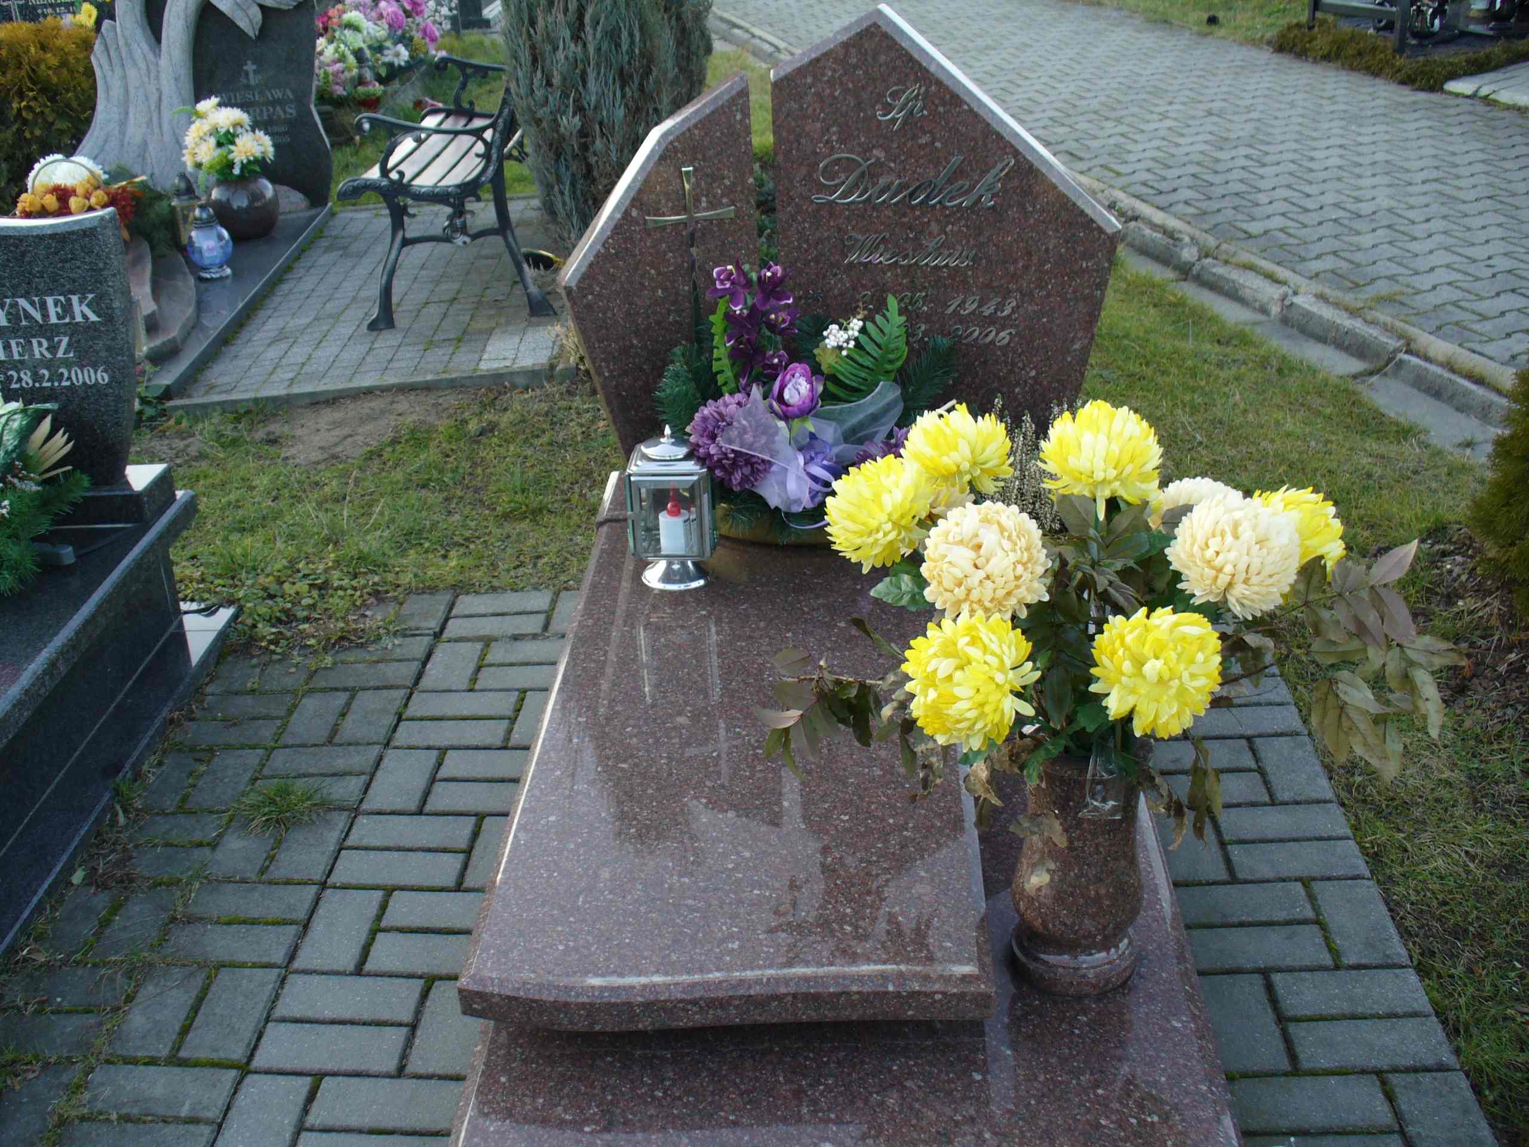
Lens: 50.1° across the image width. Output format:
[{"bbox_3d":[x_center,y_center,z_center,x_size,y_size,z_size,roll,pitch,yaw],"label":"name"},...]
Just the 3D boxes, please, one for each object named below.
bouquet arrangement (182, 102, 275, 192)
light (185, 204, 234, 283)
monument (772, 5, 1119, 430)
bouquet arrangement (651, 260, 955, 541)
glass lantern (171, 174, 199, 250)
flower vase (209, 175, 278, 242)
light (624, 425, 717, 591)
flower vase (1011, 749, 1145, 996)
[{"bbox_3d":[-1.923,-1.536,5.858,0.320,0.330,0.290,0,26,3],"label":"bouquet arrangement"},{"bbox_3d":[-1.883,-1.131,5.542,0.148,0.250,0.148,0,26,3],"label":"light"},{"bbox_3d":[0.332,-0.570,3.027,0.625,0.925,0.080,0,26,3],"label":"monument"},{"bbox_3d":[0.077,-0.294,2.938,0.530,0.540,0.320,0,26,3],"label":"bouquet arrangement"},{"bbox_3d":[-2.083,-1.313,5.917,0.105,0.256,0.105,0,26,3],"label":"glass lantern"},{"bbox_3d":[-1.898,-1.333,5.974,0.237,0.233,0.237,0,26,3],"label":"flower vase"},{"bbox_3d":[-0.166,-0.127,2.912,0.155,0.292,0.155,0,26,3],"label":"light"},{"bbox_3d":[0.421,0.408,2.206,0.170,0.285,0.170,0,26,3],"label":"flower vase"}]

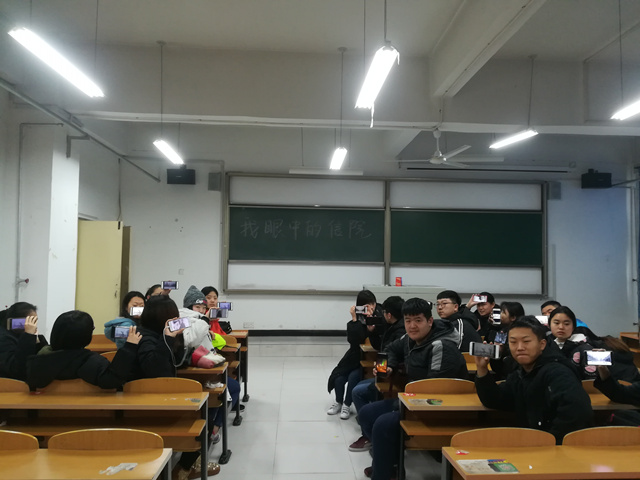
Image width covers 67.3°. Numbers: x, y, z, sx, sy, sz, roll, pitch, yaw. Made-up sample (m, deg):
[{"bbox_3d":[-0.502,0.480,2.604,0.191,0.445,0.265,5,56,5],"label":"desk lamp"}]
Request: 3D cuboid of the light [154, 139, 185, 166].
[{"bbox_3d":[-2.069,-1.204,6.640,0.170,0.090,1.270,1,-3,-3],"label":"light"}]

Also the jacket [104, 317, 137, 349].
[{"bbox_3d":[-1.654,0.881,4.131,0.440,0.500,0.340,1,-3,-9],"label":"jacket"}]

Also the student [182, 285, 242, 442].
[{"bbox_3d":[-0.995,1.099,4.359,0.650,1.360,0.550,1,-3,15],"label":"student"}]

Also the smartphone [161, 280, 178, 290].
[{"bbox_3d":[-1.420,0.434,4.566,0.158,0.077,0.009,2,-3,-10],"label":"smartphone"}]

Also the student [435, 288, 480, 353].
[{"bbox_3d":[1.261,1.150,4.496,0.600,1.370,0.550,2,-3,-21],"label":"student"}]

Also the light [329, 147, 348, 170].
[{"bbox_3d":[0.248,-1.079,6.477,0.150,0.090,1.230,1,-3,-3],"label":"light"}]

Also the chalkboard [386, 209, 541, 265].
[{"bbox_3d":[2.796,-0.020,9.141,2.950,1.050,0.060,1,-3,-3],"label":"chalkboard"}]

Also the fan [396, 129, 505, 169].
[{"bbox_3d":[1.495,-1.179,6.096,1.400,0.450,1.400,1,-3,-3],"label":"fan"}]

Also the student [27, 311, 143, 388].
[{"bbox_3d":[-1.607,1.063,3.253,0.700,1.140,0.620,1,-3,4],"label":"student"}]

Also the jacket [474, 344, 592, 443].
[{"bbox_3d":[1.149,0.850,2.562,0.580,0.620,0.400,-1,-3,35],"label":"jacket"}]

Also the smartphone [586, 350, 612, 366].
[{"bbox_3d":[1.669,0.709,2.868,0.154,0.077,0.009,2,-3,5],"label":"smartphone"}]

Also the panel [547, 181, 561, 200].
[{"bbox_3d":[4.514,-0.936,9.222,0.250,0.350,0.080,1,-3,-3],"label":"panel"}]

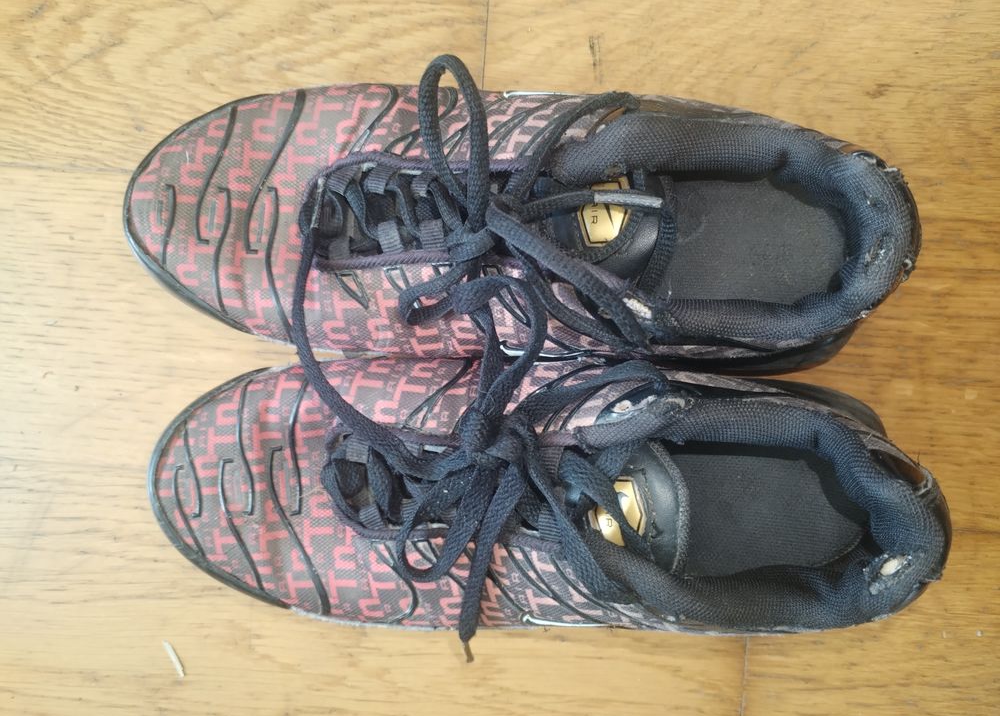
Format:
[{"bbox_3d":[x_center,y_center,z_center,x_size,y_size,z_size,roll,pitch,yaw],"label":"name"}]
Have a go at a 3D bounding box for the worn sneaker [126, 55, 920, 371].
[{"bbox_3d":[0.002,-0.050,0.265,0.293,0.114,0.109,3,90,0],"label":"worn sneaker"}]

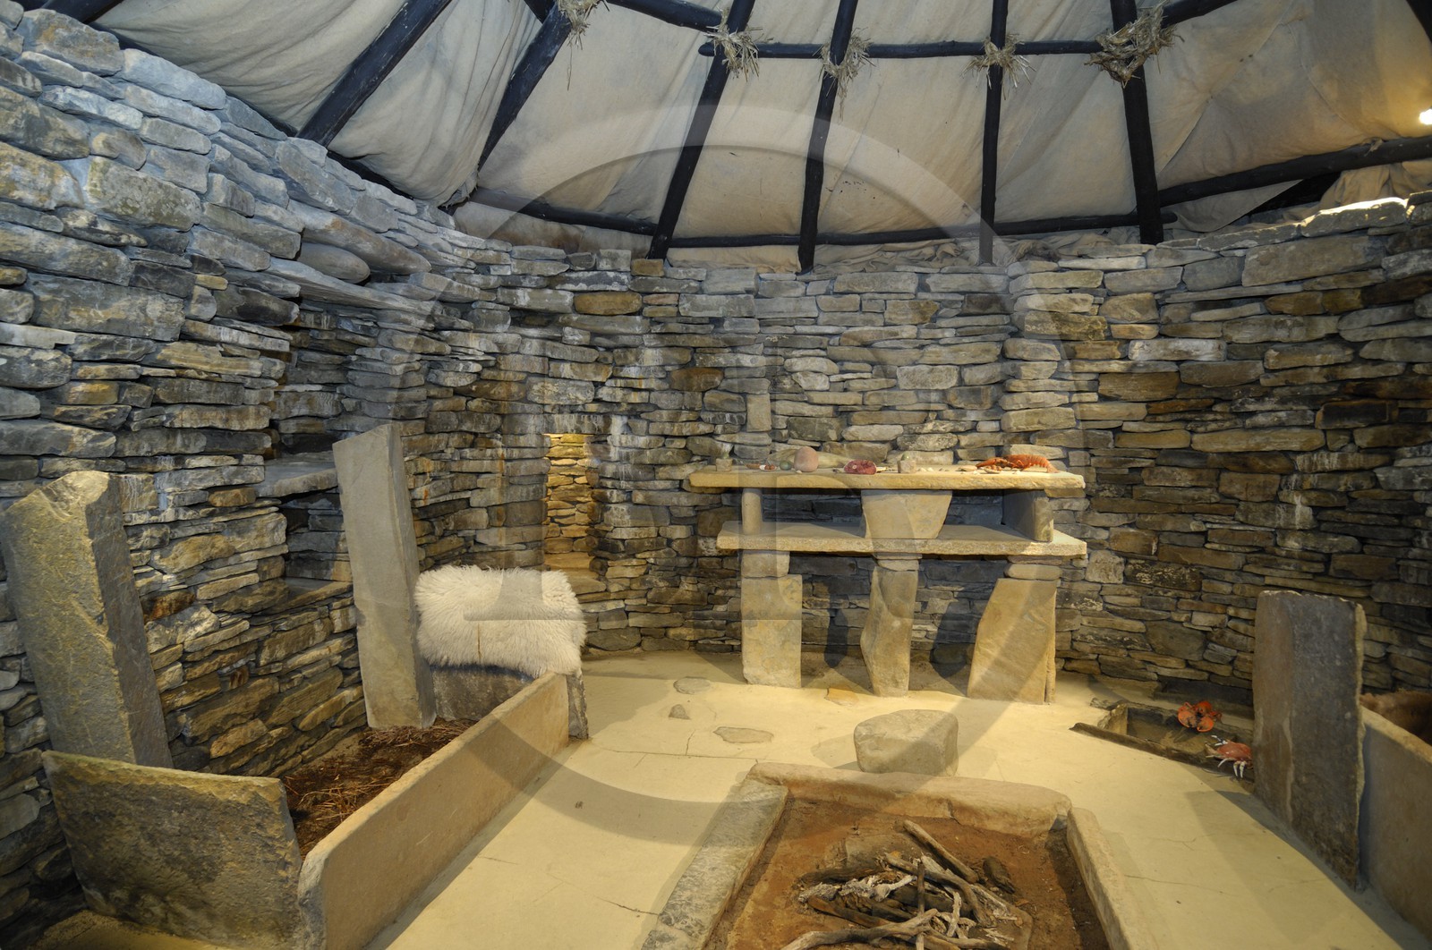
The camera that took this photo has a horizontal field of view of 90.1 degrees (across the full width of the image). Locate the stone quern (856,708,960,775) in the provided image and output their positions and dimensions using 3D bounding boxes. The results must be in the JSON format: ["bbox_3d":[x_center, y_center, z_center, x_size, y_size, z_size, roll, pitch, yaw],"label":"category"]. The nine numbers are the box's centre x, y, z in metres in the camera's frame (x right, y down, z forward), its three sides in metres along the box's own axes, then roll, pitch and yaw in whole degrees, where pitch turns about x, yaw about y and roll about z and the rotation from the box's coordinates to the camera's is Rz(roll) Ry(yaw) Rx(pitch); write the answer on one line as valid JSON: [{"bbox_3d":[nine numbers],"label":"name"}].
[{"bbox_3d":[0.835,1.153,3.197,0.440,0.190,0.310,0,2,8],"label":"stone quern"}]

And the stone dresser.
[{"bbox_3d":[0.964,0.595,4.326,2.150,1.220,0.600,0,2,12],"label":"stone dresser"}]

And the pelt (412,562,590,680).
[{"bbox_3d":[-1.045,0.708,3.470,0.800,0.470,0.260,0,2,11],"label":"pelt"}]

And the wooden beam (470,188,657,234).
[{"bbox_3d":[-0.939,-1.618,4.500,1.275,0.085,0.085,-1,2,-23],"label":"wooden beam"}]

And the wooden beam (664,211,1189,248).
[{"bbox_3d":[1.201,-1.559,4.510,3.145,0.075,0.075,0,2,9],"label":"wooden beam"}]

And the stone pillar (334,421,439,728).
[{"bbox_3d":[-1.555,0.495,3.383,0.270,1.440,0.130,-6,1,11],"label":"stone pillar"}]

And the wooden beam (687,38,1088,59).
[{"bbox_3d":[0.993,-2.255,3.787,2.171,0.068,0.068,1,3,3],"label":"wooden beam"}]

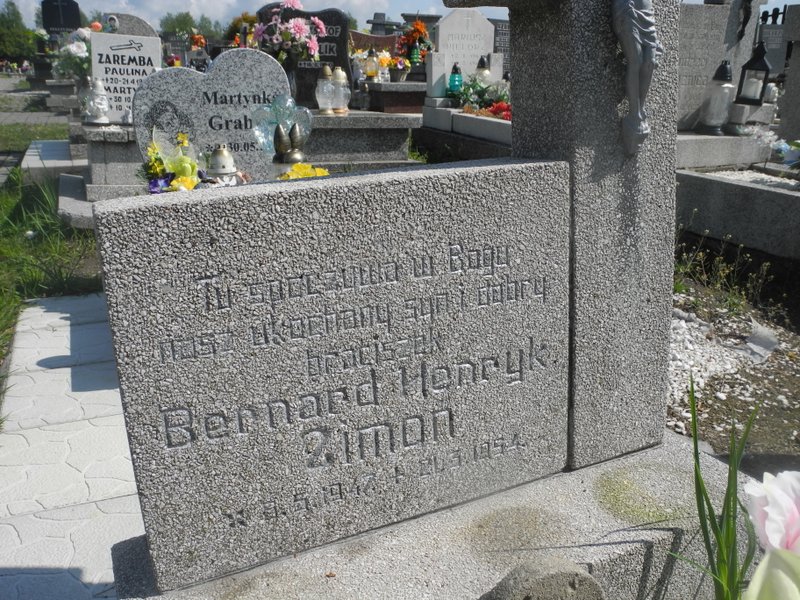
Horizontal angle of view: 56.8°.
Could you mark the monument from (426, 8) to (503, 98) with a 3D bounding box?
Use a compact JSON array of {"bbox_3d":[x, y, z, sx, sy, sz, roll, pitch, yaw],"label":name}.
[{"bbox_3d":[0.545,-2.068,6.240,0.594,0.691,0.160,-5,20,-23],"label":"monument"}]

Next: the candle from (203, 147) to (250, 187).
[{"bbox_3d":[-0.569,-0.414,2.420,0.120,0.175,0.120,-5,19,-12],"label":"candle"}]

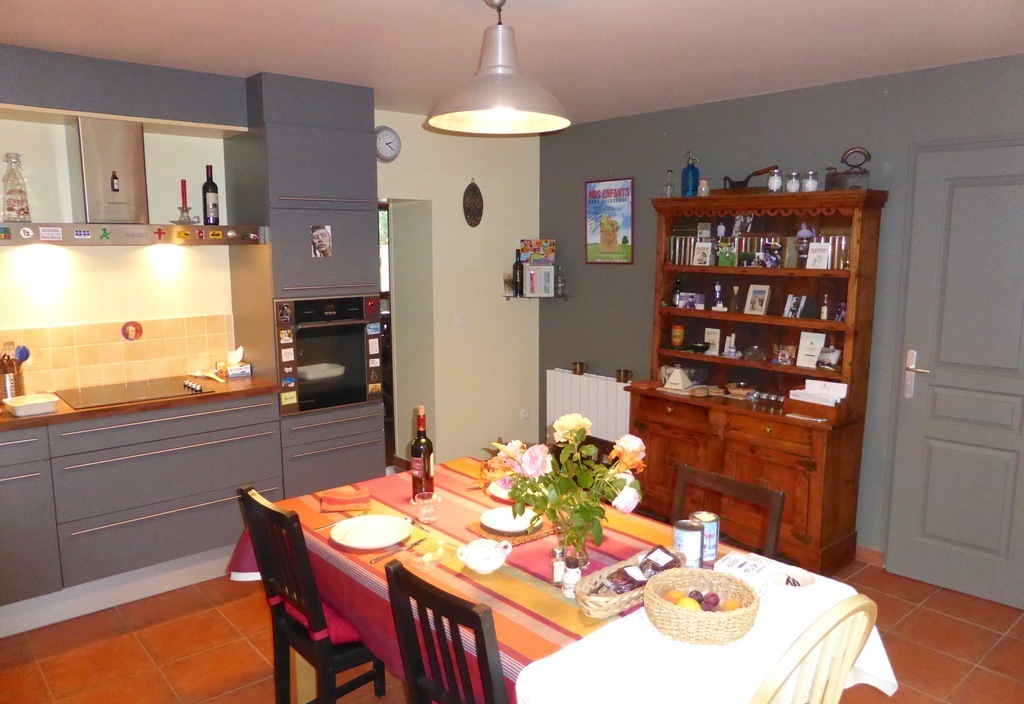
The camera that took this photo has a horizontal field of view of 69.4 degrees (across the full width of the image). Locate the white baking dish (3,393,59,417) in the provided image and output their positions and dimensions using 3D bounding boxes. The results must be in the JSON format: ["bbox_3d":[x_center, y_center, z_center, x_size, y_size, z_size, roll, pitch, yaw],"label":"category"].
[{"bbox_3d":[-2.008,0.231,3.093,0.185,0.057,0.187,-7,11,-40],"label":"white baking dish"}]

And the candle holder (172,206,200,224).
[{"bbox_3d":[-1.621,-0.675,3.676,0.135,0.088,0.125,-7,11,-41],"label":"candle holder"}]

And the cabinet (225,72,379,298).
[{"bbox_3d":[-1.138,-0.851,3.989,0.603,1.080,0.580,-7,11,-40],"label":"cabinet"}]

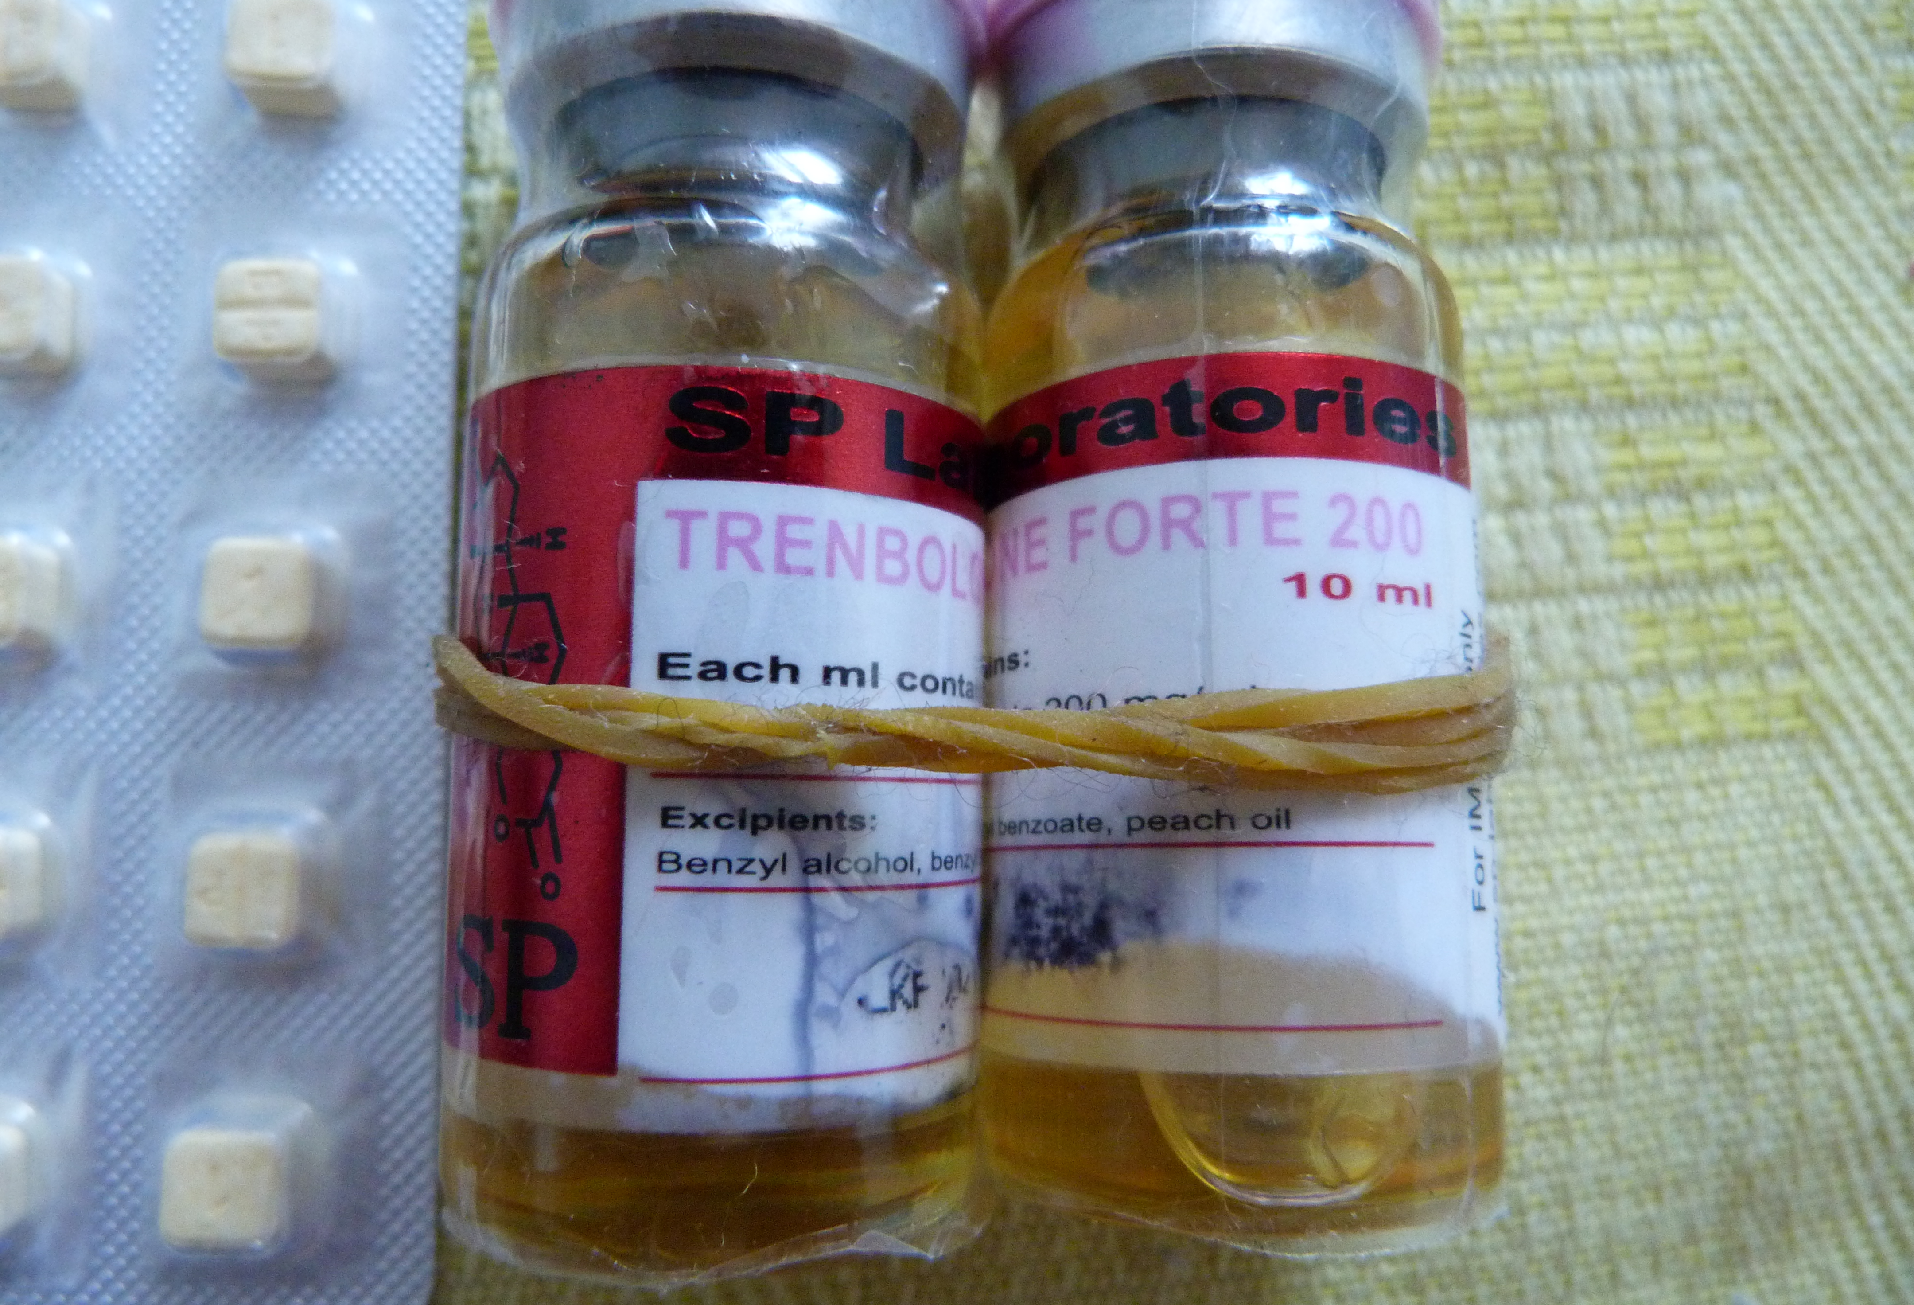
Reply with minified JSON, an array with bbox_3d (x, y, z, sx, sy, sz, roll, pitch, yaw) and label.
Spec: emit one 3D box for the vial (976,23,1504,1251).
[{"bbox_3d":[0.012,-0.003,0.065,0.022,0.022,0.054,1,81,-3],"label":"vial"}]

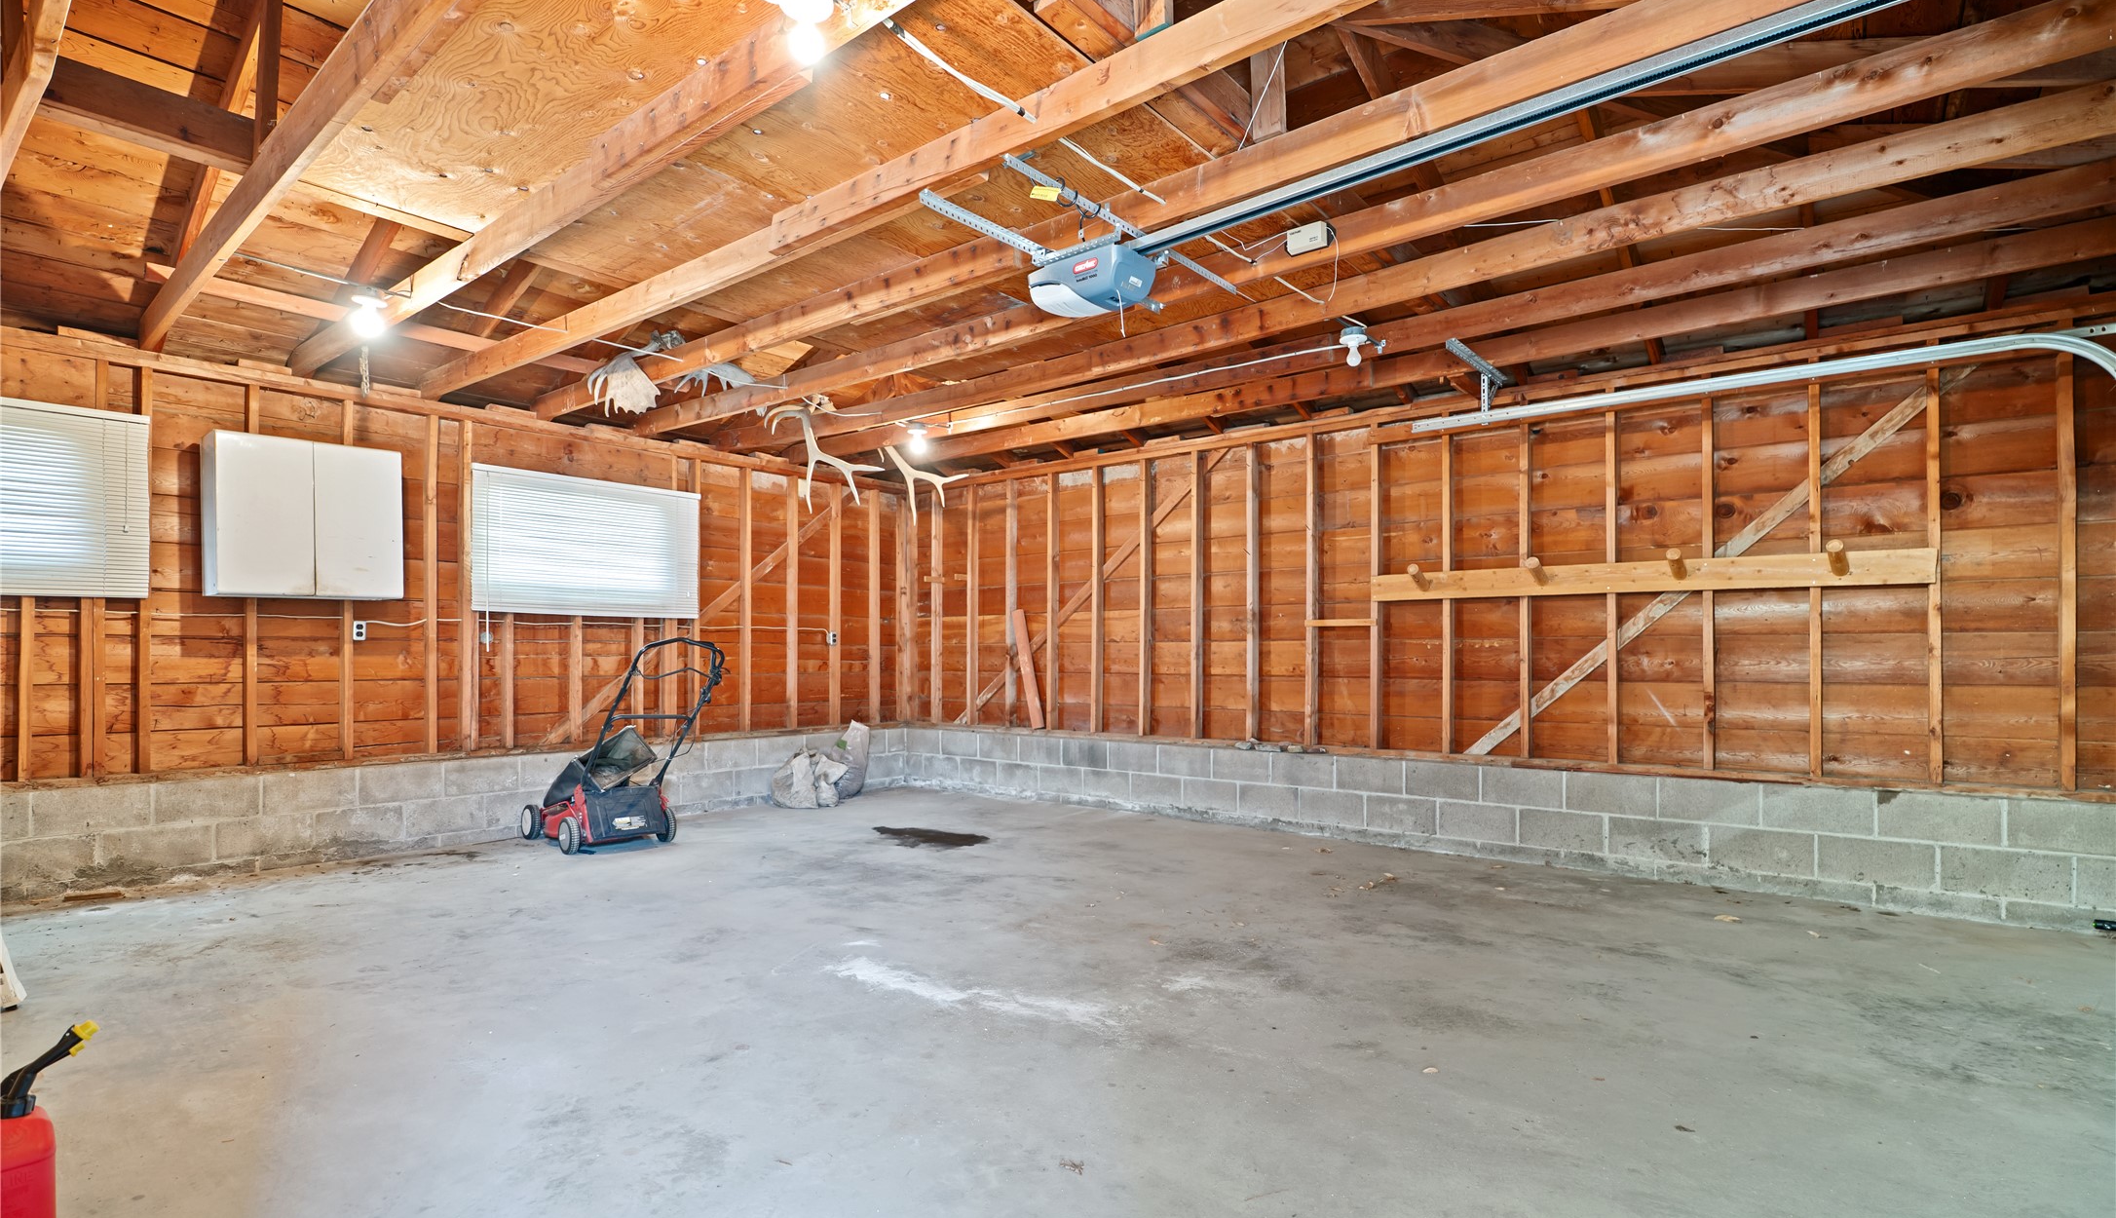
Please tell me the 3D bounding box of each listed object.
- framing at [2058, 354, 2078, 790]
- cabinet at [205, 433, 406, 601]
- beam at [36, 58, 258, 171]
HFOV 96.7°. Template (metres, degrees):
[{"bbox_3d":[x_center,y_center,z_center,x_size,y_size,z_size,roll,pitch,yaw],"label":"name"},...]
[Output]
[{"bbox_3d":[4.156,-0.220,3.870,0.040,1.929,0.090,-2,-3,39],"label":"framing"},{"bbox_3d":[-3.935,-0.454,4.932,0.305,0.795,0.765,-2,-3,39],"label":"cabinet"},{"bbox_3d":[-2.827,-1.549,2.935,0.045,0.145,0.580,-2,-3,39],"label":"beam"}]

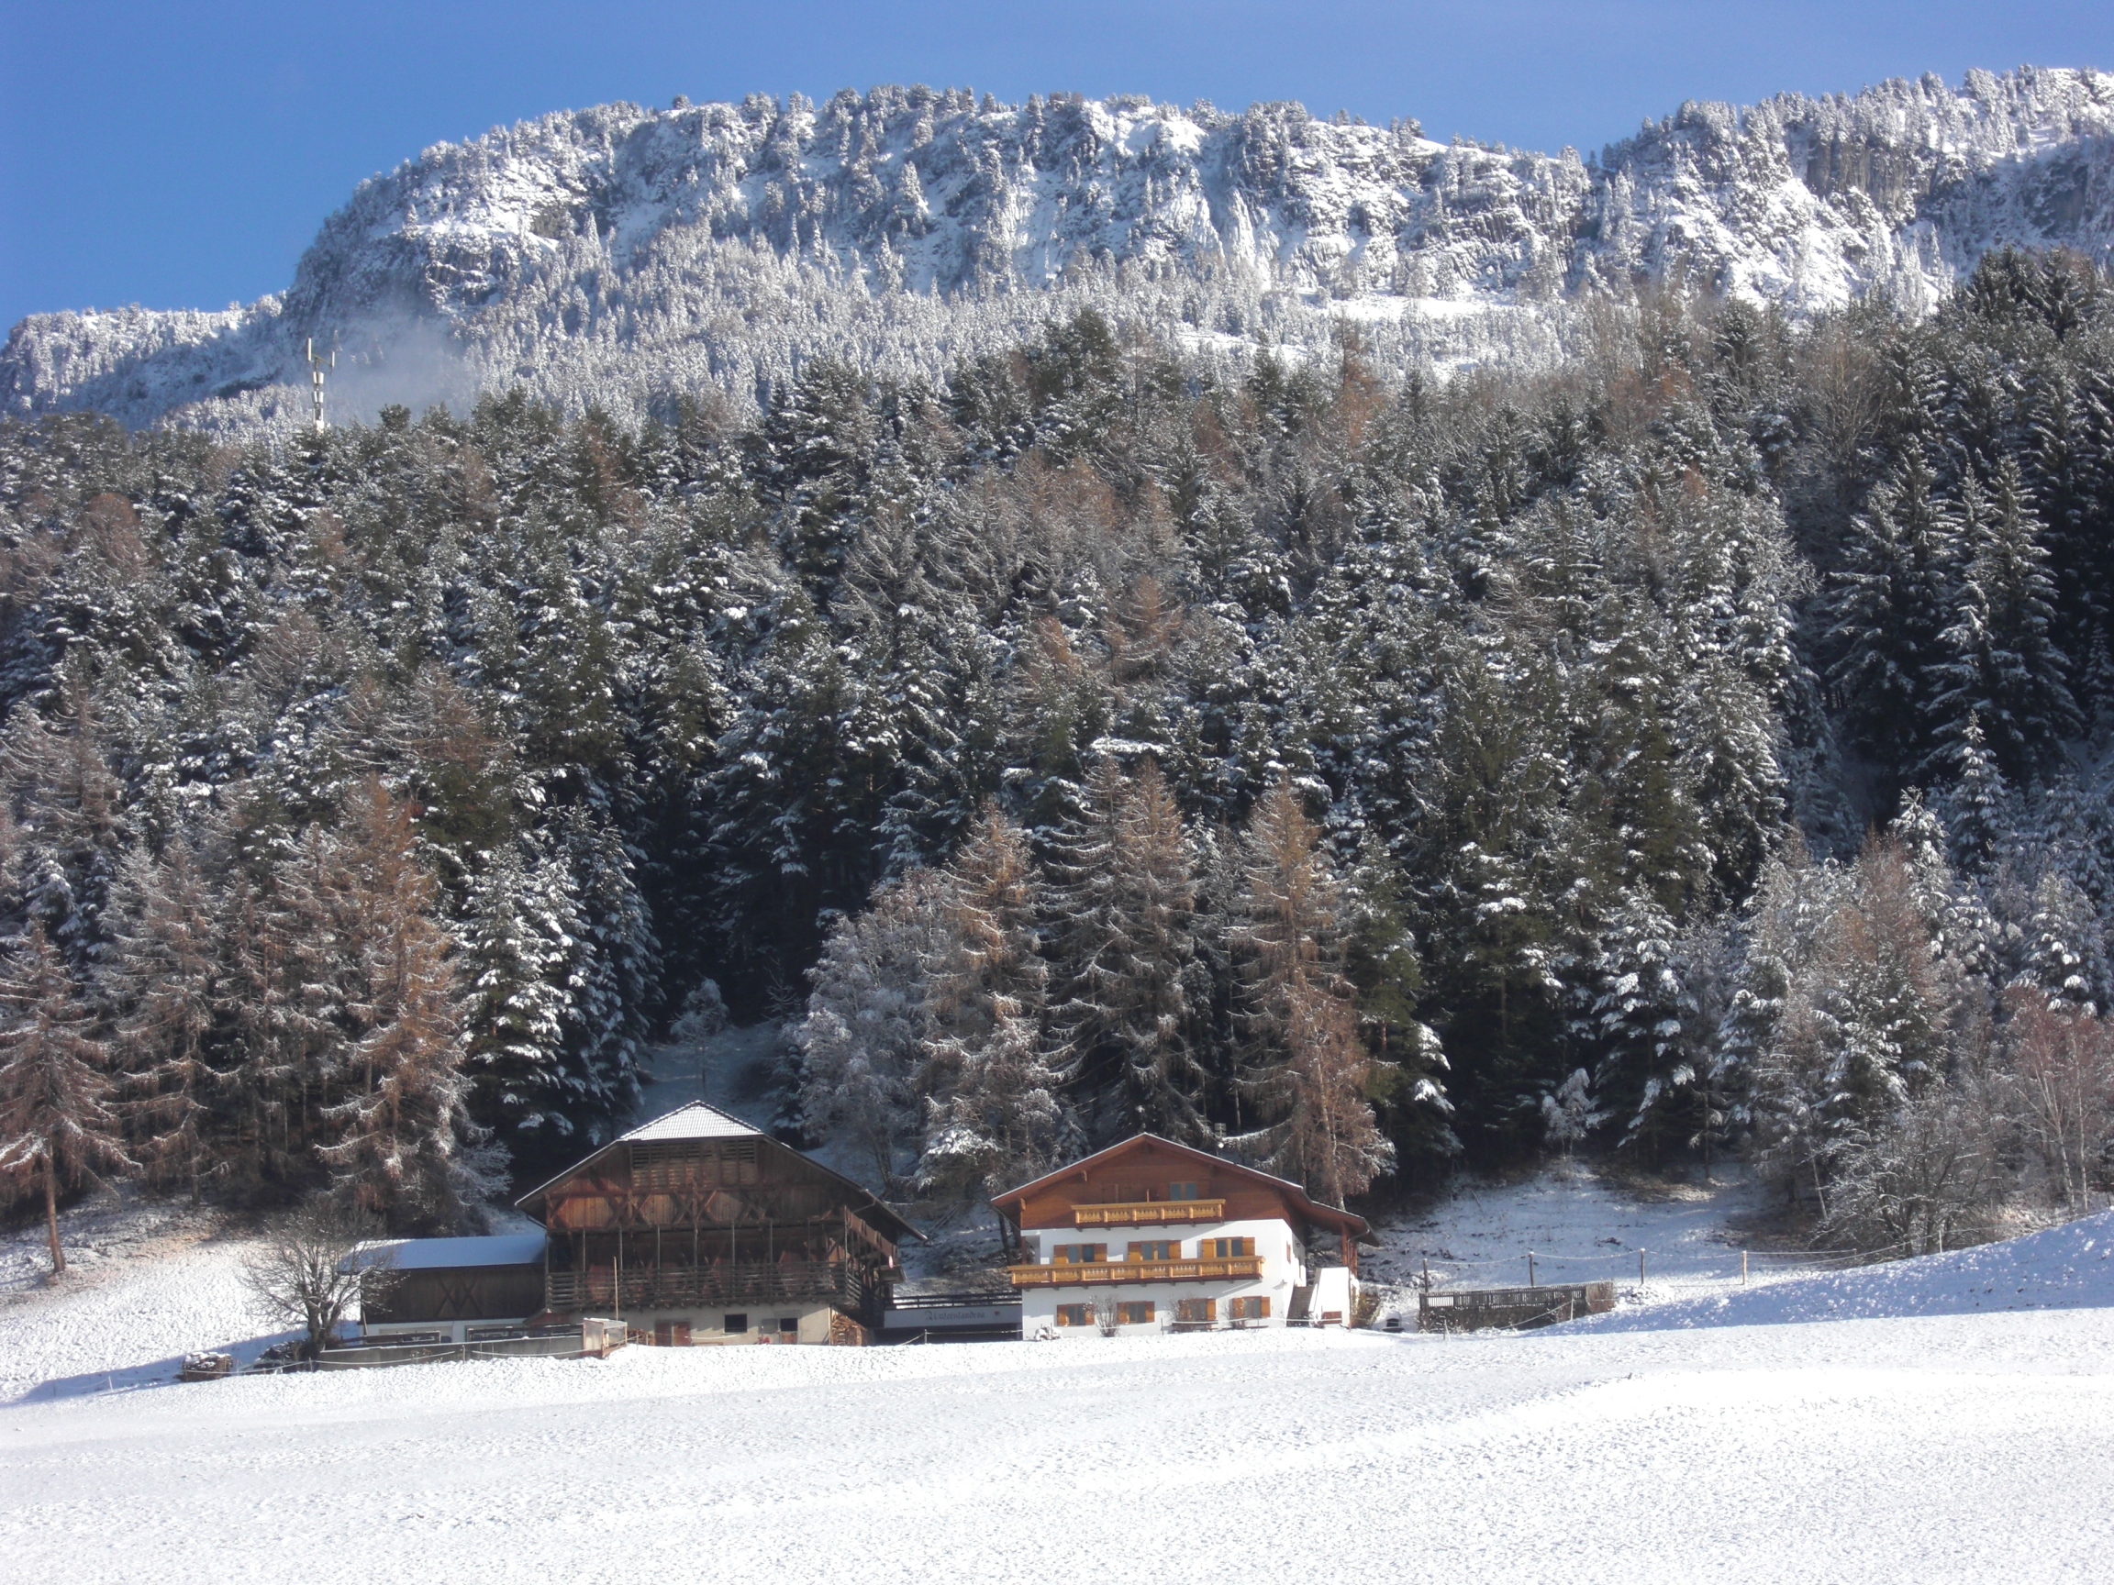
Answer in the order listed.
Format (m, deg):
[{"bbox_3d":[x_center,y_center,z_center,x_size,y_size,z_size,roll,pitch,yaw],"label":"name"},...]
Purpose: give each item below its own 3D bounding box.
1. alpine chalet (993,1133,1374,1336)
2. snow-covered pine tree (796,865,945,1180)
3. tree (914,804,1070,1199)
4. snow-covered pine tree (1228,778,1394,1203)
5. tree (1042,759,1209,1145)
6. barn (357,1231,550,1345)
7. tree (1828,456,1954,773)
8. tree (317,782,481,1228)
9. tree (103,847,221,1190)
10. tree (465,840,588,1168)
[{"bbox_3d":[7.270,25.010,373.020,19.440,10.740,18.000,-3,-10,6],"label":"alpine chalet"},{"bbox_3d":[-10.940,13.780,399.000,8.710,18.970,8.710,-3,-10,6],"label":"snow-covered pine tree"},{"bbox_3d":[-3.780,12.240,396.000,8.800,23.470,8.800,-3,-10,6],"label":"tree"},{"bbox_3d":[14.530,11.690,392.000,9.260,25.250,9.260,-3,-10,6],"label":"snow-covered pine tree"},{"bbox_3d":[3.960,10.190,400.000,9.170,24.810,9.170,-3,-10,6],"label":"tree"},{"bbox_3d":[-31.940,27.250,374.160,10.760,6.410,10.000,-3,-10,6],"label":"barn"},{"bbox_3d":[59.690,-12.840,490.000,9.280,23.900,9.280,-3,-10,6],"label":"tree"},{"bbox_3d":[-37.620,12.130,391.000,9.230,25.750,9.230,-3,-10,6],"label":"tree"},{"bbox_3d":[-52.000,12.990,397.000,6.540,20.910,6.540,-3,-10,6],"label":"tree"},{"bbox_3d":[-31.430,12.840,403.000,7.140,19.750,7.140,-3,-10,6],"label":"tree"}]

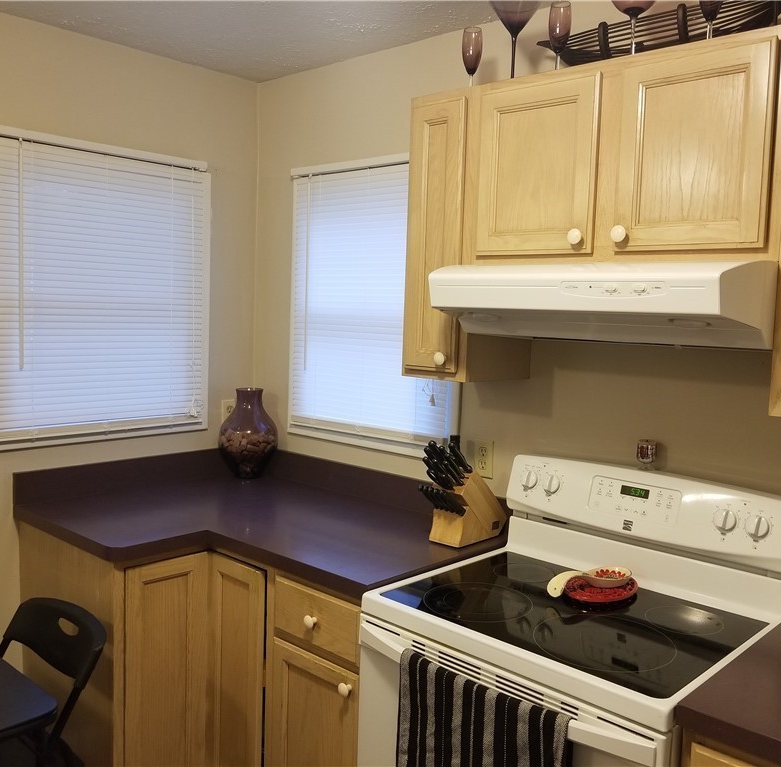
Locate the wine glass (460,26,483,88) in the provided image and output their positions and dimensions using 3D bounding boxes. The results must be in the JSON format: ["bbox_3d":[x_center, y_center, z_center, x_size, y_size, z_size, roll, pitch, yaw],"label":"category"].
[{"bbox_3d":[0.224,-0.874,2.135,0.058,0.210,0.058,2,5,0],"label":"wine glass"}]

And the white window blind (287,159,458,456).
[{"bbox_3d":[-0.083,-0.290,2.669,0.820,0.962,0.045,7,7,43],"label":"white window blind"}]

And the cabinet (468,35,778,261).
[{"bbox_3d":[0.586,-0.505,1.835,0.753,0.456,0.330,7,7,43],"label":"cabinet"}]

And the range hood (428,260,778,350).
[{"bbox_3d":[0.522,-0.185,1.808,0.730,0.171,0.485,7,7,43],"label":"range hood"}]

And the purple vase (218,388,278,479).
[{"bbox_3d":[-0.560,0.198,2.993,0.235,0.337,0.235,2,5,0],"label":"purple vase"}]

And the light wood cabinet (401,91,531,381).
[{"bbox_3d":[0.225,-0.399,2.183,0.228,0.764,0.330,7,7,43],"label":"light wood cabinet"}]

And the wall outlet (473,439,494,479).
[{"bbox_3d":[0.286,0.235,2.385,0.072,0.117,0.010,7,7,43],"label":"wall outlet"}]

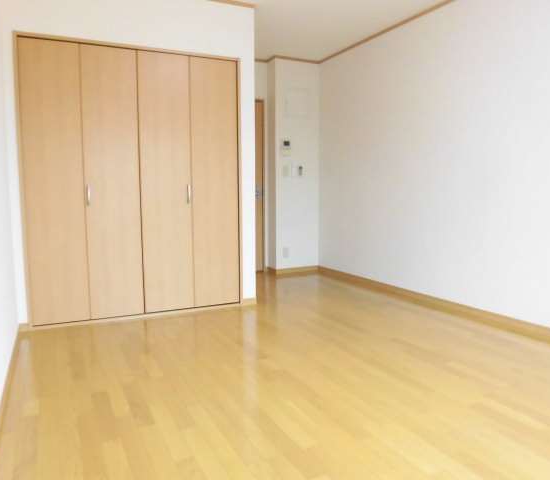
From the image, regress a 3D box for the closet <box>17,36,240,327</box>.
[{"bbox_3d":[-1.019,-0.414,3.419,1.630,2.050,0.110,-3,6,-25],"label":"closet"}]

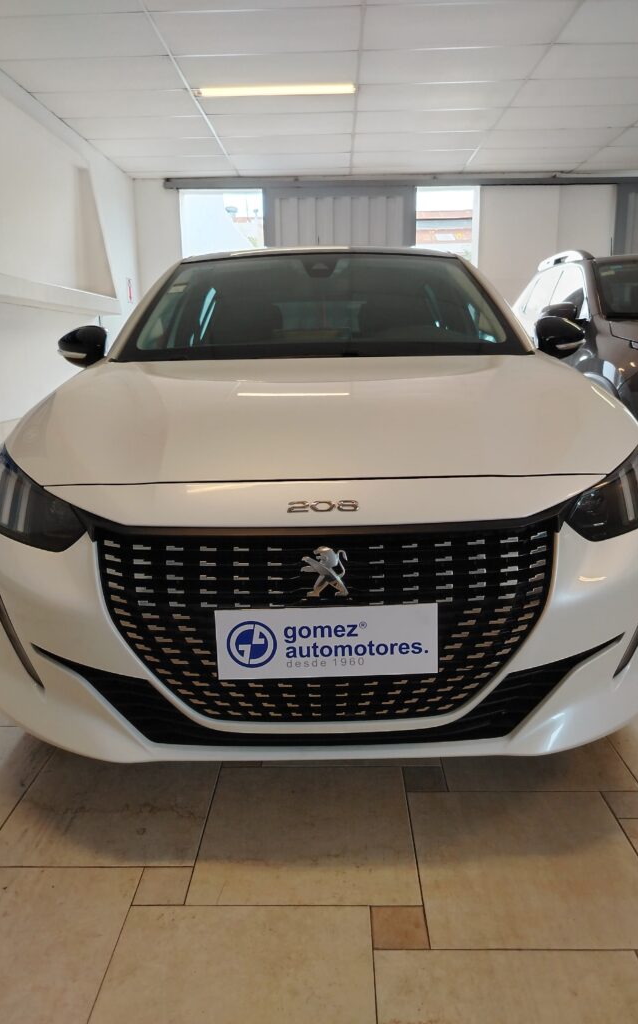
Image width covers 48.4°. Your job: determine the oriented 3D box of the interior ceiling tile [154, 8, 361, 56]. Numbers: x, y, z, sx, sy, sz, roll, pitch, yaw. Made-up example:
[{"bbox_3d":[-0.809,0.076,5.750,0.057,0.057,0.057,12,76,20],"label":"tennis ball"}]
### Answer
[{"bbox_3d":[-0.353,-2.886,4.260,1.204,0.020,0.598,0,13,2],"label":"interior ceiling tile"}]

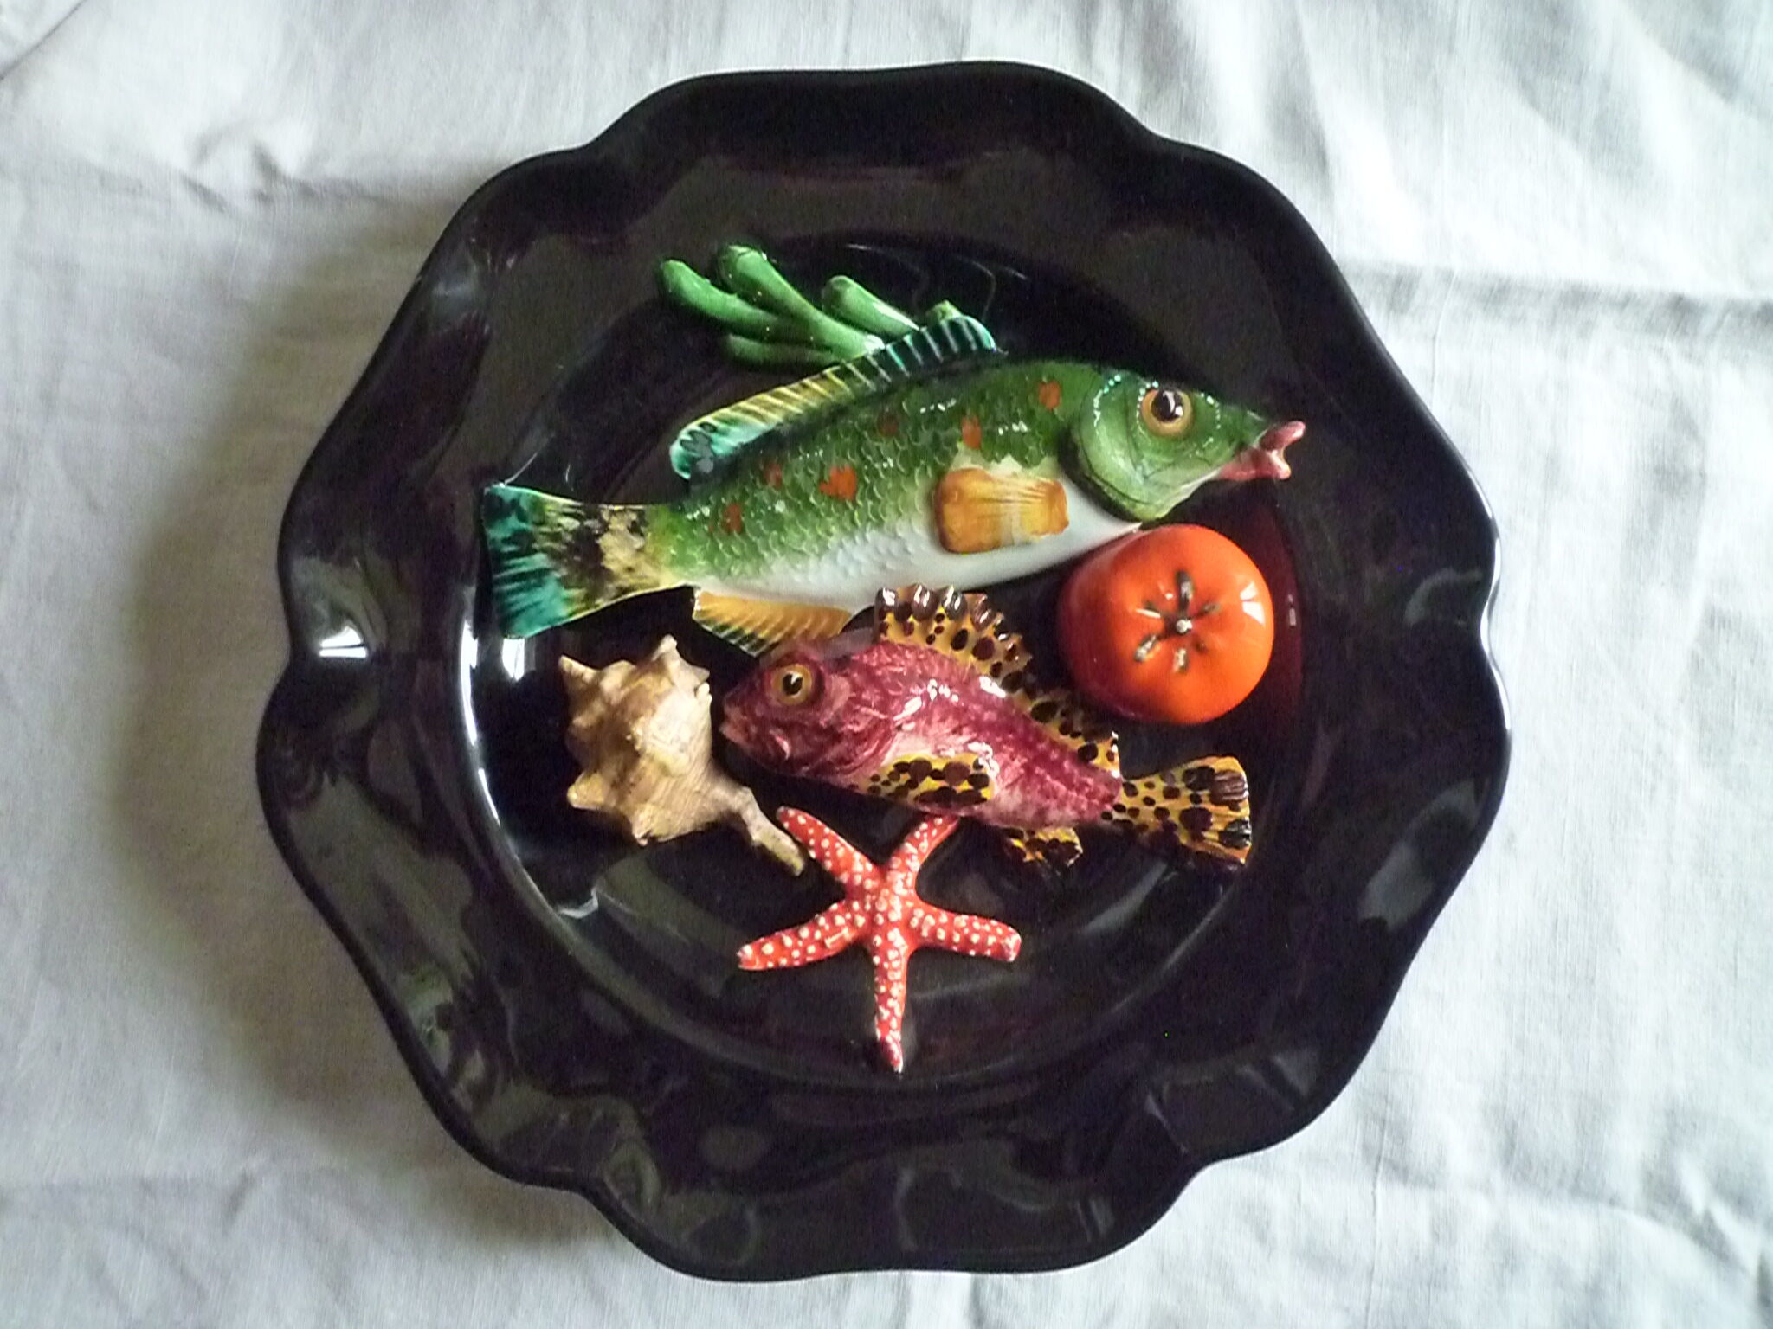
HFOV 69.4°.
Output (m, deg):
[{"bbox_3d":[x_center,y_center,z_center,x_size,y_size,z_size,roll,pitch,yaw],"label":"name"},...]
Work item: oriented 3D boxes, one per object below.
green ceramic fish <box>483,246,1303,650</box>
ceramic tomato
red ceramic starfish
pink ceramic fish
[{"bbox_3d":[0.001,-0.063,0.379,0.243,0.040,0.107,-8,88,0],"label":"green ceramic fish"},{"bbox_3d":[0.083,-0.012,0.377,0.059,0.045,0.059,0,88,0],"label":"ceramic tomato"},{"bbox_3d":[-0.002,0.084,0.391,0.086,0.017,0.080,2,88,0],"label":"red ceramic starfish"},{"bbox_3d":[0.033,0.019,0.381,0.164,0.034,0.077,10,88,0],"label":"pink ceramic fish"}]

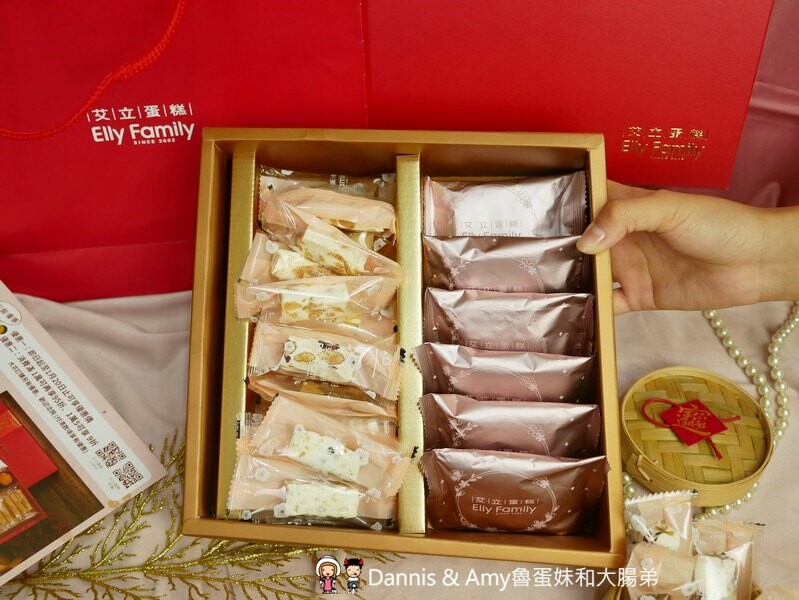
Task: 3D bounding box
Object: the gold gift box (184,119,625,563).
[{"bbox_3d":[0.002,0.023,0.526,0.240,0.060,0.240,0,79,7],"label":"gold gift box"}]

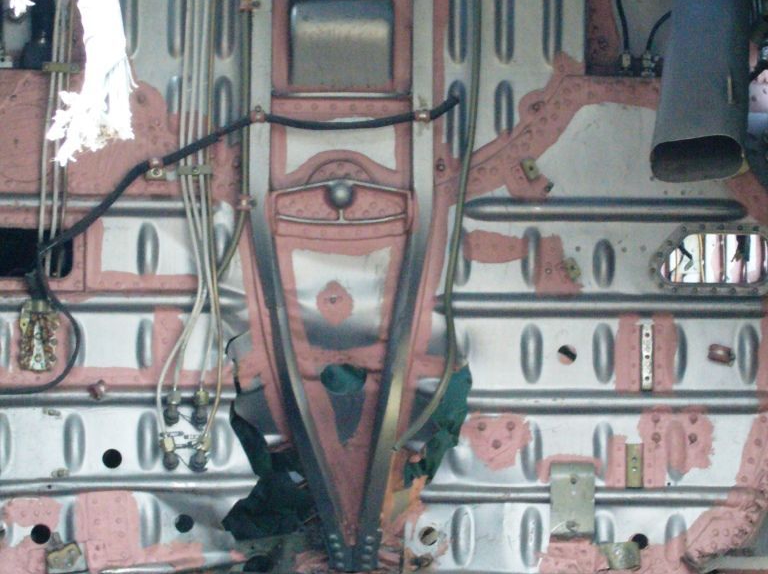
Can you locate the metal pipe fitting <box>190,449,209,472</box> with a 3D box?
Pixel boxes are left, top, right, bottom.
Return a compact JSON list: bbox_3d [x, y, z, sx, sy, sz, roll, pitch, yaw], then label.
[{"bbox_3d":[-0.237,0.223,3.575,0.023,0.028,0.030,0,3,0],"label":"metal pipe fitting"}]

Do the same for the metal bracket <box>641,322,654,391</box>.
[{"bbox_3d":[0.340,0.090,3.585,0.017,0.090,0.014,0,3,0],"label":"metal bracket"}]

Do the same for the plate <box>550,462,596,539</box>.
[{"bbox_3d":[0.243,0.274,3.575,0.059,0.098,0.035,0,3,0],"label":"plate"}]

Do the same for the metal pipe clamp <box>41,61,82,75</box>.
[{"bbox_3d":[-0.413,-0.281,3.570,0.050,0.018,0.014,0,3,0],"label":"metal pipe clamp"}]

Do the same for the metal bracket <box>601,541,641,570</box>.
[{"bbox_3d":[0.305,0.345,3.575,0.050,0.036,0.032,0,3,0],"label":"metal bracket"}]

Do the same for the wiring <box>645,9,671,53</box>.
[{"bbox_3d":[0.358,-0.335,3.640,0.034,0.058,0.030,0,3,0],"label":"wiring"}]

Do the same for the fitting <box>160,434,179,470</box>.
[{"bbox_3d":[-0.276,0.211,3.575,0.023,0.046,0.032,0,3,0],"label":"fitting"}]

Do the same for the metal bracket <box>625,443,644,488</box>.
[{"bbox_3d":[0.324,0.231,3.590,0.024,0.057,0.014,0,3,0],"label":"metal bracket"}]

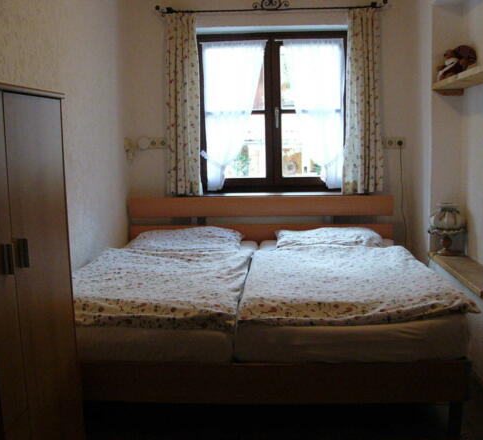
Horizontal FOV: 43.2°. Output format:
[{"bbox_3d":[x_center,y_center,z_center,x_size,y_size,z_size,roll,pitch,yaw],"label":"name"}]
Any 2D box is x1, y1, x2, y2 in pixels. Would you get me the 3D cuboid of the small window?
[{"bbox_3d":[0.235,-0.801,4.560,1.090,1.175,0.100,-1,8,4],"label":"small window"}]

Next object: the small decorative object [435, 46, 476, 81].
[{"bbox_3d":[1.299,-0.941,3.680,0.210,0.215,0.210,-6,9,-29],"label":"small decorative object"}]

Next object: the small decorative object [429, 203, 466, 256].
[{"bbox_3d":[1.293,0.058,3.830,0.235,0.325,0.235,-1,8,4],"label":"small decorative object"}]

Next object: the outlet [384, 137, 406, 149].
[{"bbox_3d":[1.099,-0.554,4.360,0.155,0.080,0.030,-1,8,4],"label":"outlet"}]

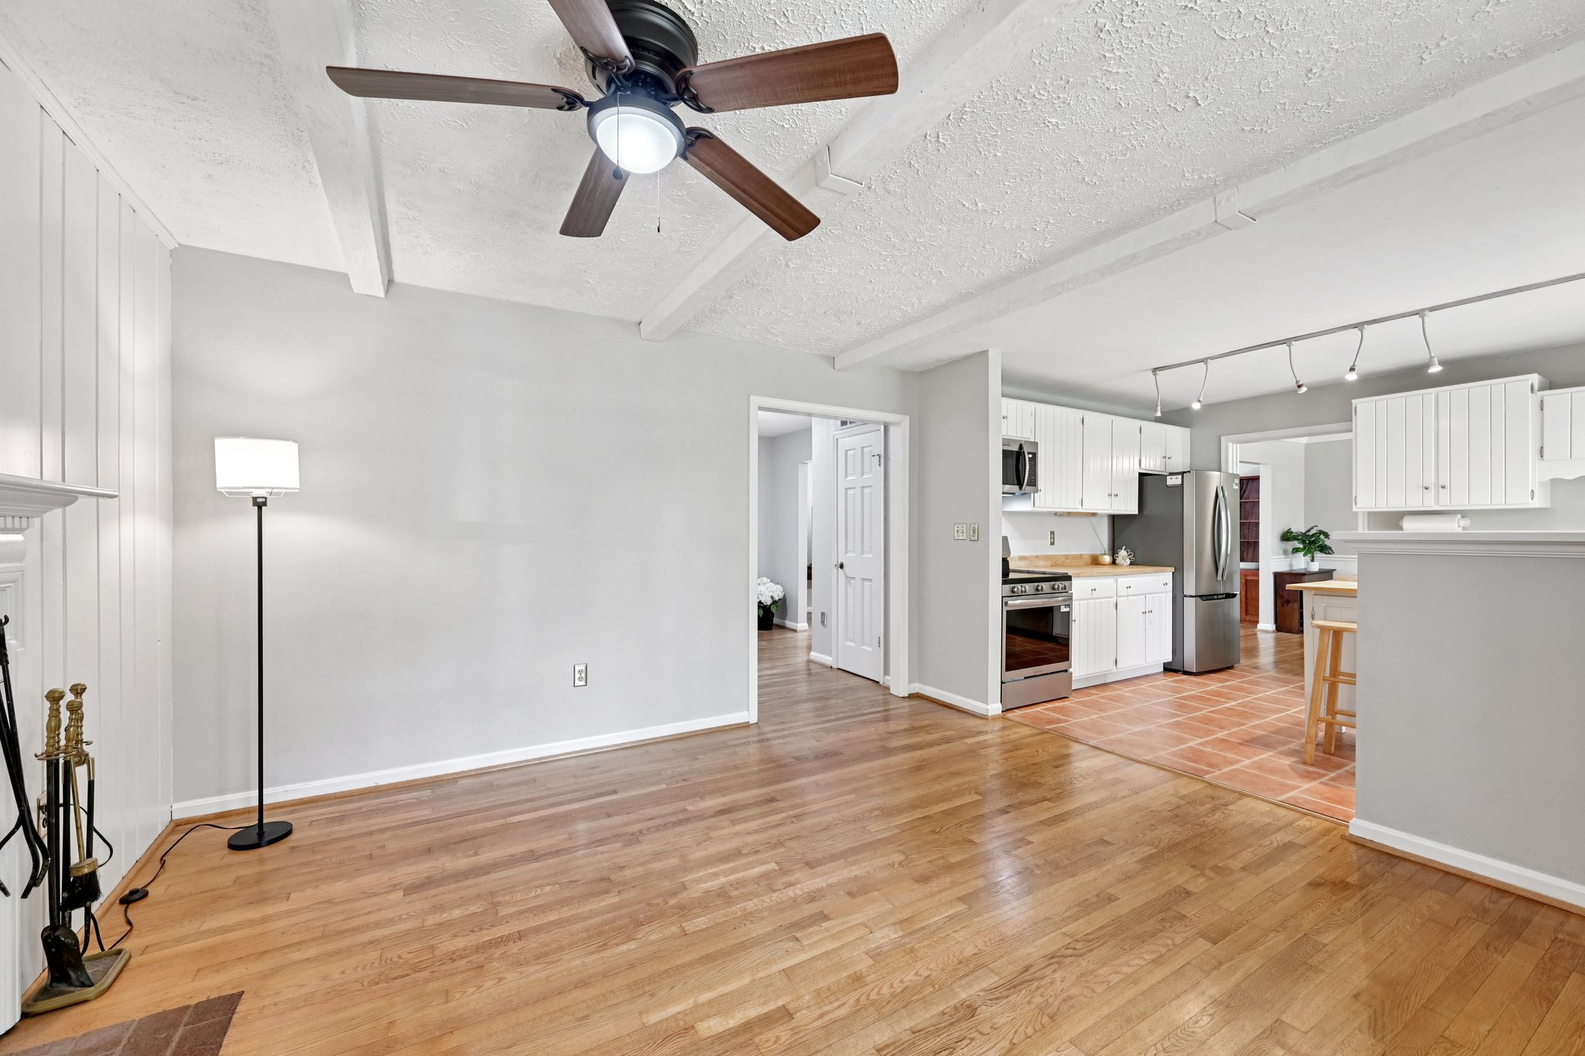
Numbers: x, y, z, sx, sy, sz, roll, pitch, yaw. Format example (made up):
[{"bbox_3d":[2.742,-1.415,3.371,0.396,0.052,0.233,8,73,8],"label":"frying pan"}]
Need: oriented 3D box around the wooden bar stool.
[{"bbox_3d":[2.895,0.868,3.175,0.340,0.737,0.340,0,-1,-30],"label":"wooden bar stool"}]

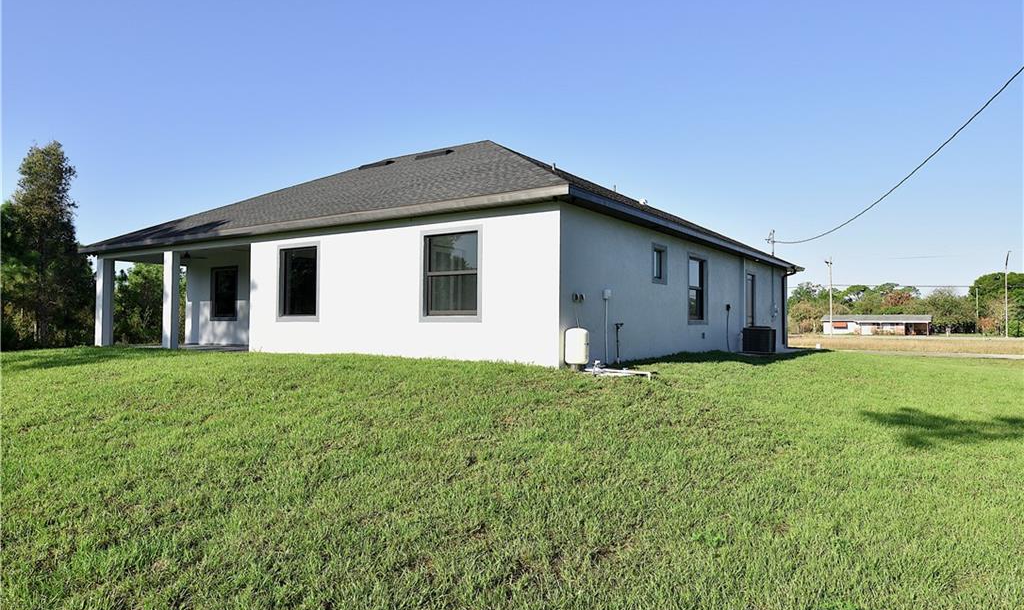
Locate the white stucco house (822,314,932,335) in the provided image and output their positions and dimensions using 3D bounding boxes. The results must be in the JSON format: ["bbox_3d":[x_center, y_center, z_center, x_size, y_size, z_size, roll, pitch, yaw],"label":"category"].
[{"bbox_3d":[66.773,3.649,114.753,17.500,3.600,9.000,-1,-1,34],"label":"white stucco house"}]

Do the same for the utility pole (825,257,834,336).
[{"bbox_3d":[48.373,-1.177,95.000,1.300,12.378,0.500,-1,-1,34],"label":"utility pole"}]

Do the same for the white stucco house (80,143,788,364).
[{"bbox_3d":[-0.650,-1.657,24.022,18.090,6.450,20.990,-1,-1,34],"label":"white stucco house"}]

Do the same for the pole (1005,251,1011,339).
[{"bbox_3d":[68.891,-1.495,87.000,0.750,12.170,0.500,-1,-1,34],"label":"pole"}]

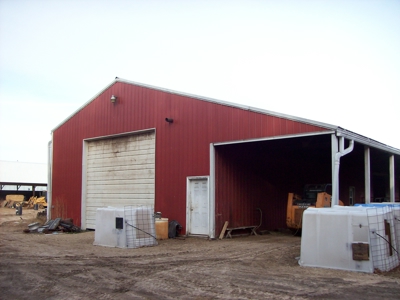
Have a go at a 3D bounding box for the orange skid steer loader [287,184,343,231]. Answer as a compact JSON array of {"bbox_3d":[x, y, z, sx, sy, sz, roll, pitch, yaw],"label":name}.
[{"bbox_3d":[4.966,2.475,17.288,1.600,1.980,2.800,-6,-9,38],"label":"orange skid steer loader"}]

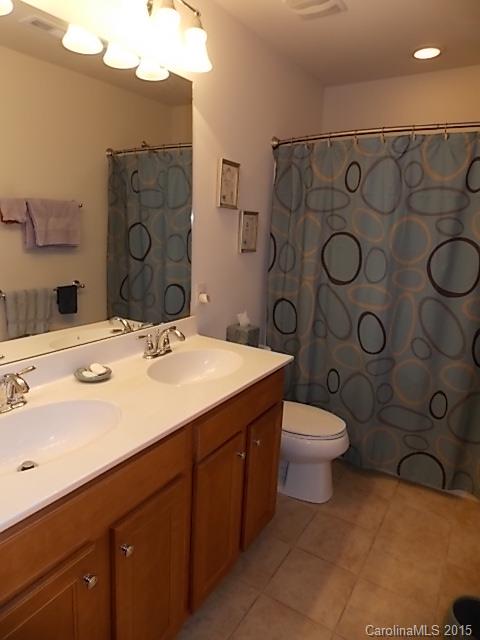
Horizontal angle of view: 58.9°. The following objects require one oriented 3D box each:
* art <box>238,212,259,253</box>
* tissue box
[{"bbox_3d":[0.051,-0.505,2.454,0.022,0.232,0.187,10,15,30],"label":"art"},{"bbox_3d":[0.022,0.116,2.410,0.134,0.145,0.129,10,15,30],"label":"tissue box"}]

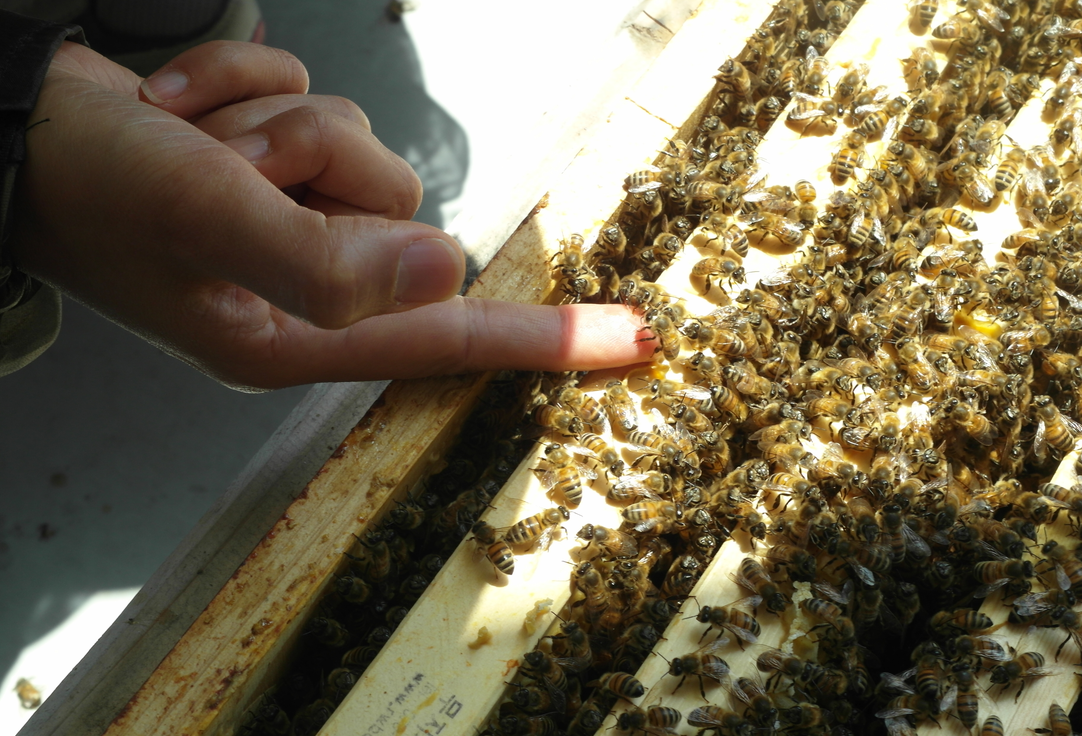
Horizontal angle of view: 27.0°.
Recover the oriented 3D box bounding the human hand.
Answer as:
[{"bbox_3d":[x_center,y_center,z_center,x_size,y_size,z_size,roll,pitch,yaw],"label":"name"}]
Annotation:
[{"bbox_3d":[-0.046,-0.033,0.492,0.142,0.056,0.070,6,62,3],"label":"human hand"}]

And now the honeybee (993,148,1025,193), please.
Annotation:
[{"bbox_3d":[0.112,-0.047,0.536,0.007,0.006,0.014,28,66,14],"label":"honeybee"}]

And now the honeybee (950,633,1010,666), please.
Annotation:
[{"bbox_3d":[0.090,0.058,0.466,0.012,0.005,0.007,14,61,7],"label":"honeybee"}]

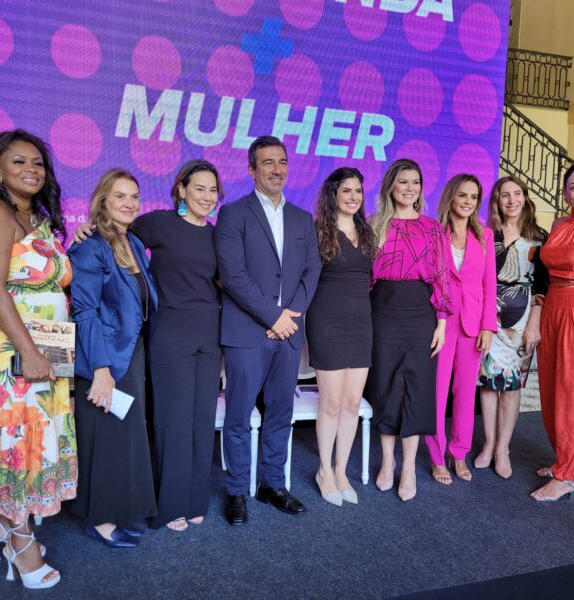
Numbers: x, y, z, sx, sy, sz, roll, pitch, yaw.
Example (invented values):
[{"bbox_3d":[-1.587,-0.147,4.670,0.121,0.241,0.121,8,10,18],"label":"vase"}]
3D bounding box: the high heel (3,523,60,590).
[{"bbox_3d":[-0.976,0.973,2.273,0.215,0.200,0.090,3,5,17],"label":"high heel"}]

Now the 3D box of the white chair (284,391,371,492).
[{"bbox_3d":[0.155,0.536,3.435,0.480,0.930,0.520,0,5,-19],"label":"white chair"}]

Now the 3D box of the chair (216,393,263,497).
[{"bbox_3d":[-0.445,0.539,3.229,0.480,0.930,0.520,0,5,-19],"label":"chair"}]

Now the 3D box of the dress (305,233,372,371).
[{"bbox_3d":[0.272,-0.004,3.126,0.370,0.700,0.270,0,5,-14],"label":"dress"}]

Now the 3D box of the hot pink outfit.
[{"bbox_3d":[1.005,0.250,3.482,0.420,1.330,0.300,1,5,0],"label":"hot pink outfit"}]

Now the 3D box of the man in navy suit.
[{"bbox_3d":[-0.094,0.151,2.966,0.530,1.810,0.370,0,5,-16],"label":"man in navy suit"}]

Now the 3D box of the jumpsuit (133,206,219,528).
[{"bbox_3d":[-0.517,0.309,2.810,0.470,1.420,0.310,0,5,-14],"label":"jumpsuit"}]

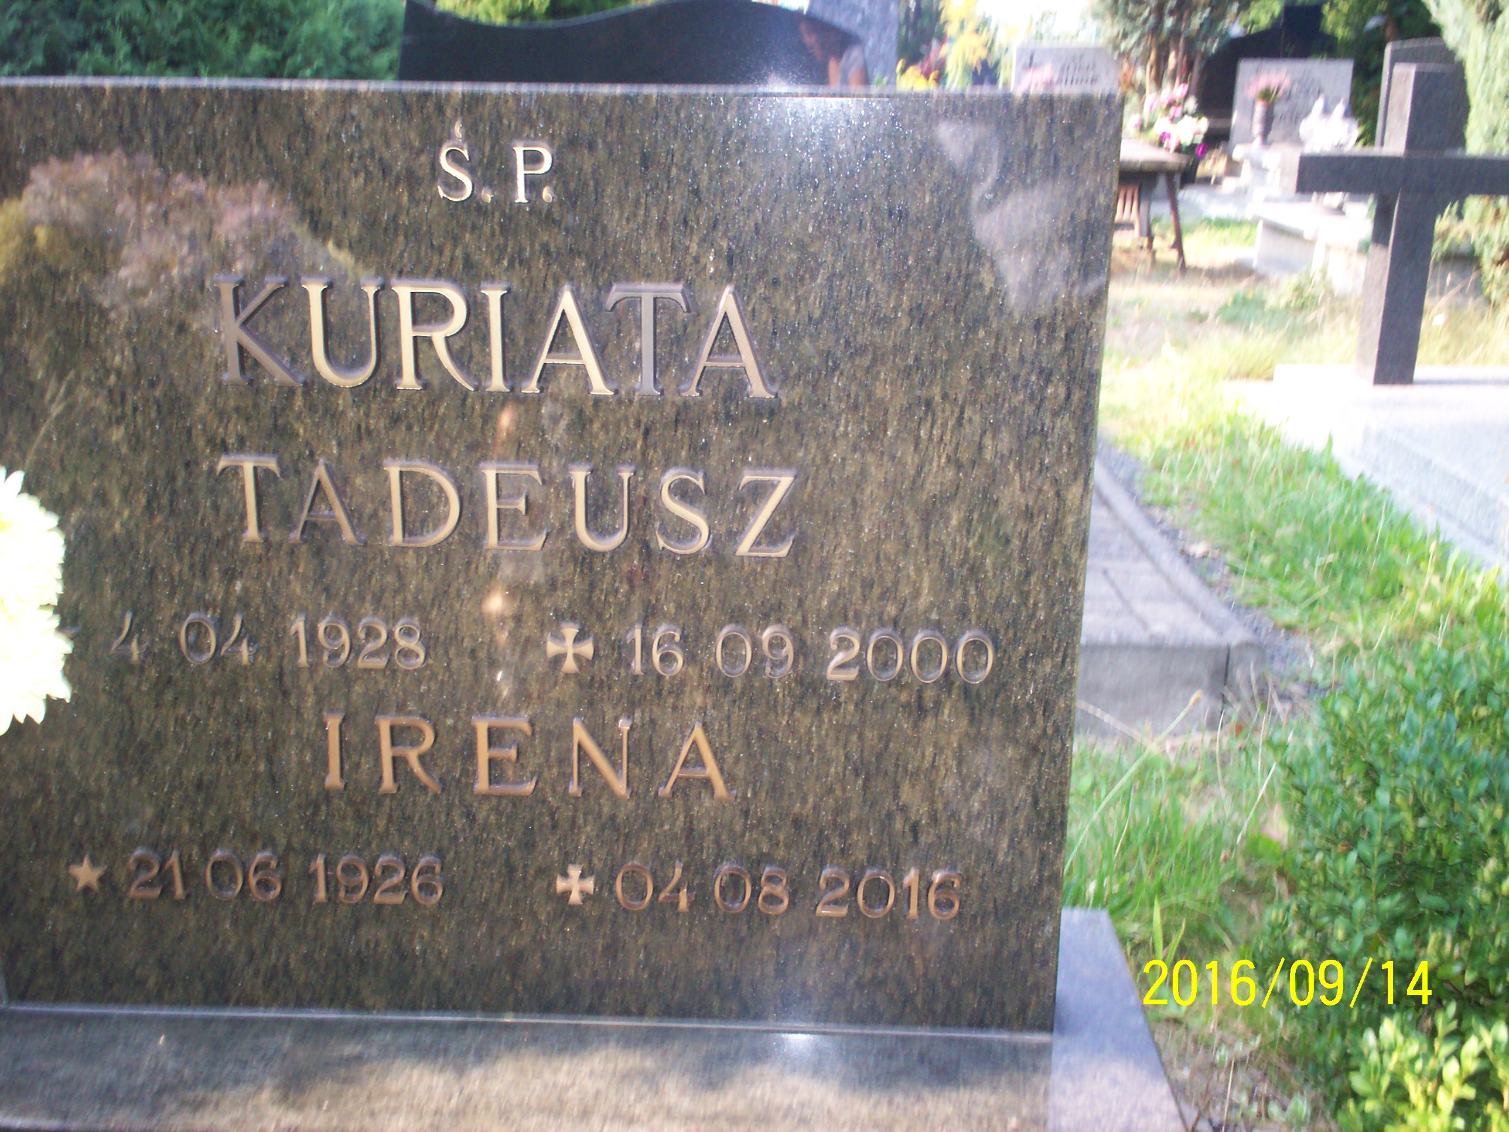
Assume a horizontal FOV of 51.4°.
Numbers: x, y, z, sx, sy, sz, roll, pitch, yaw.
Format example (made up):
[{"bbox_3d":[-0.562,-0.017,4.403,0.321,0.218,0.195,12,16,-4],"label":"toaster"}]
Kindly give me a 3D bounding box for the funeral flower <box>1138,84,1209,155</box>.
[{"bbox_3d":[2.190,-2.319,8.200,0.370,0.370,0.320,5,19,14],"label":"funeral flower"}]

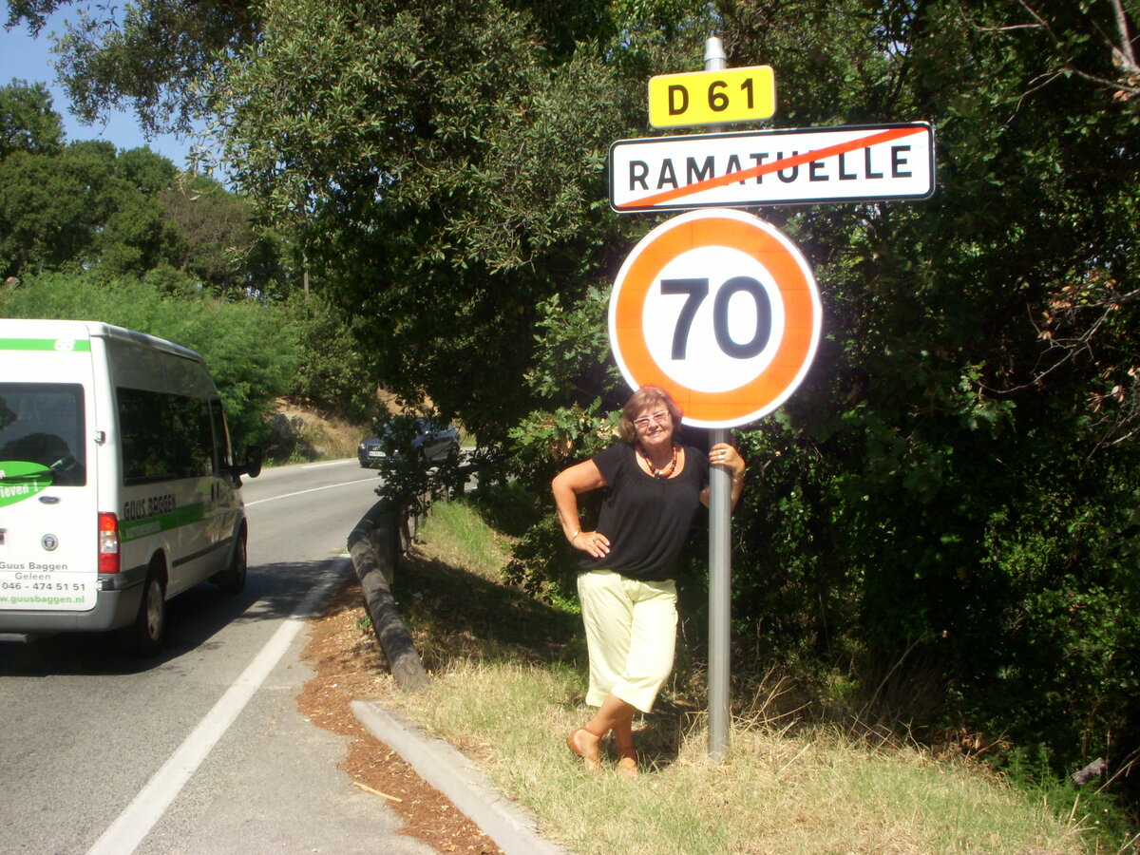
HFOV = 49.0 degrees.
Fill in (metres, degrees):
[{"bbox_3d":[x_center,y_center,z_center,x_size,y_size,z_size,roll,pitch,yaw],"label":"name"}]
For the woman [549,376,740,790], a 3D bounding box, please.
[{"bbox_3d":[0.310,0.600,4.850,0.750,1.530,0.450,0,0,0],"label":"woman"}]

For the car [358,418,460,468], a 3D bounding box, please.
[{"bbox_3d":[-4.620,0.360,36.300,1.780,1.430,4.350,2,2,17],"label":"car"}]

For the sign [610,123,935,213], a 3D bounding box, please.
[{"bbox_3d":[0.790,-1.036,5.010,1.300,0.300,0.035,0,0,15],"label":"sign"}]

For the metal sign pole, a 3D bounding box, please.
[{"bbox_3d":[0.590,-0.110,5.000,0.086,2.900,0.086,0,0,15],"label":"metal sign pole"}]

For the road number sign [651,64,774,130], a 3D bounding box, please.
[{"bbox_3d":[0.562,-1.312,4.960,0.500,0.200,0.030,0,0,16],"label":"road number sign"}]

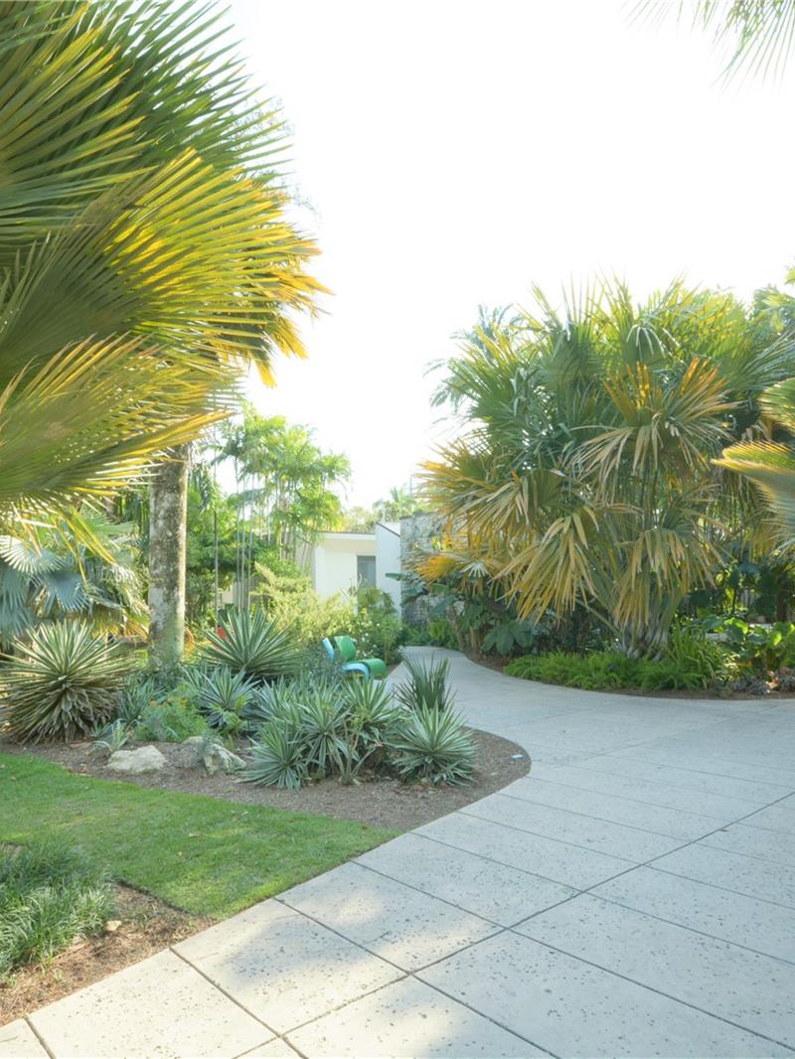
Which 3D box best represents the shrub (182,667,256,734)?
[{"bbox_3d":[-1.965,1.889,7.300,0.820,0.750,0.800,0,-3,0],"label":"shrub"}]

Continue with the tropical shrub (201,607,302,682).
[{"bbox_3d":[-2.027,1.622,9.200,1.420,1.080,1.350,0,-3,0],"label":"tropical shrub"}]

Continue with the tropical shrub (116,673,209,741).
[{"bbox_3d":[-2.488,1.877,7.000,0.980,0.720,0.850,0,-3,0],"label":"tropical shrub"}]

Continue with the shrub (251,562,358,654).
[{"bbox_3d":[-1.869,1.609,13.200,2.100,1.800,1.800,0,-3,0],"label":"shrub"}]

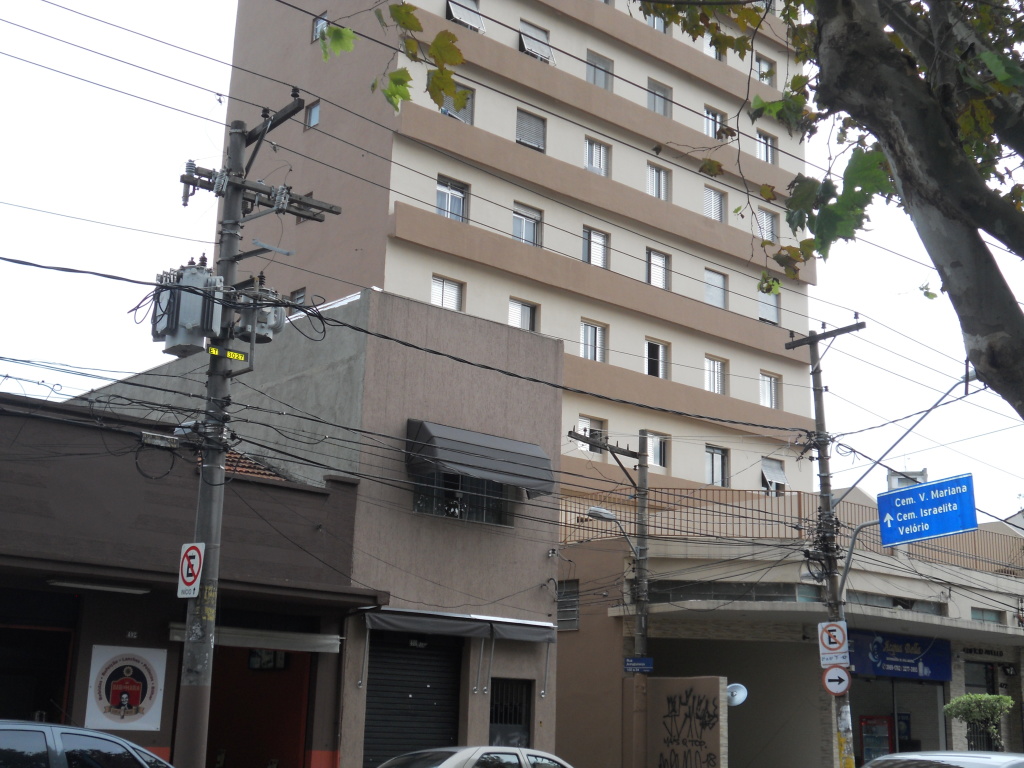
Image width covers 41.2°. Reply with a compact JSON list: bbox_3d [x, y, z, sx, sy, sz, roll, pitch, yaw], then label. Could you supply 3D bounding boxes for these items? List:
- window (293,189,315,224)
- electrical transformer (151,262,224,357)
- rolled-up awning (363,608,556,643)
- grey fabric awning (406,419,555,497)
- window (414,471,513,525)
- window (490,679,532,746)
[{"bbox_3d":[-5.785,-4.953,38.378,0.140,0.820,0.760,14,-18,-40],"label":"window"},{"bbox_3d":[-3.588,-0.865,15.001,0.580,1.020,0.720,14,-18,-40],"label":"electrical transformer"},{"bbox_3d":[-0.722,3.665,20.549,3.750,0.340,0.280,14,-18,-40],"label":"rolled-up awning"},{"bbox_3d":[-0.442,1.131,21.037,2.380,0.900,0.760,14,-18,-40],"label":"grey fabric awning"},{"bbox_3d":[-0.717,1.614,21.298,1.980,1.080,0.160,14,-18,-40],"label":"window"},{"bbox_3d":[0.019,5.134,21.235,0.900,1.040,0.120,14,-18,-40],"label":"window"}]

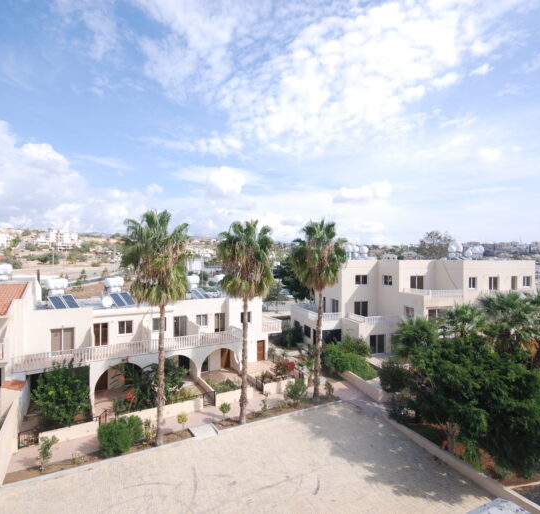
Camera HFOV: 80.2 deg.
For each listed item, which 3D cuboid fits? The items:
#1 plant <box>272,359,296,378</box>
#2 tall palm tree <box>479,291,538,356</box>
[{"bbox_3d":[1.299,9.943,28.700,2.000,1.500,1.800,1,1,0],"label":"plant"},{"bbox_3d":[17.642,5.948,23.800,3.600,6.950,3.600,0,-1,-14],"label":"tall palm tree"}]

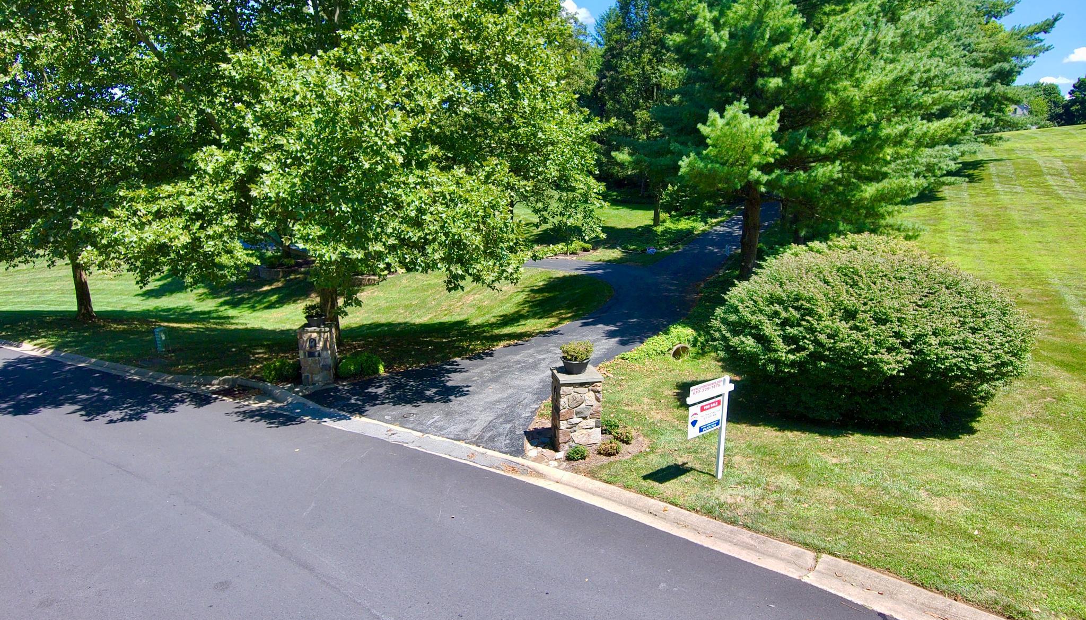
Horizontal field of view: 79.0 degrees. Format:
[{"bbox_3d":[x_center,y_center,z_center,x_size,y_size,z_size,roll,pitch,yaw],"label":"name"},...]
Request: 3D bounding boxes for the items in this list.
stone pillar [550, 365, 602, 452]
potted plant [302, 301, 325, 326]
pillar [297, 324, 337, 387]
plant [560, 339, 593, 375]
[{"bbox_3d":[0.679,2.021,13.505,0.870,1.520,0.870,-2,13,-10],"label":"stone pillar"},{"bbox_3d":[-6.463,0.127,18.574,0.650,0.640,0.630,-1,13,-6],"label":"potted plant"},{"bbox_3d":[-6.395,1.233,18.813,0.860,1.570,0.860,-1,13,-6],"label":"pillar"},{"bbox_3d":[0.682,0.948,13.333,0.660,0.620,0.640,-2,13,-10],"label":"plant"}]

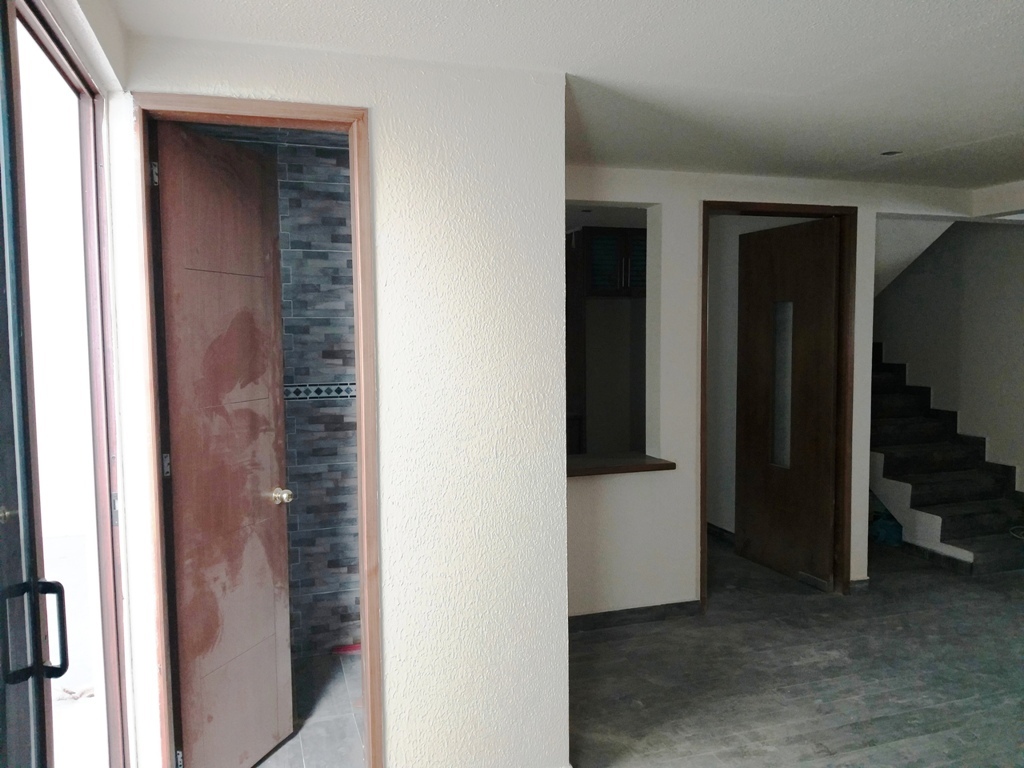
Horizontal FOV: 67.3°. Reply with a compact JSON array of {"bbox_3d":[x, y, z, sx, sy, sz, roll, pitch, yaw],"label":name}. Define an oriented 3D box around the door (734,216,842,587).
[{"bbox_3d":[1.689,0.109,4.779,0.045,2.139,0.822,-2,4,-23],"label":"door"}]

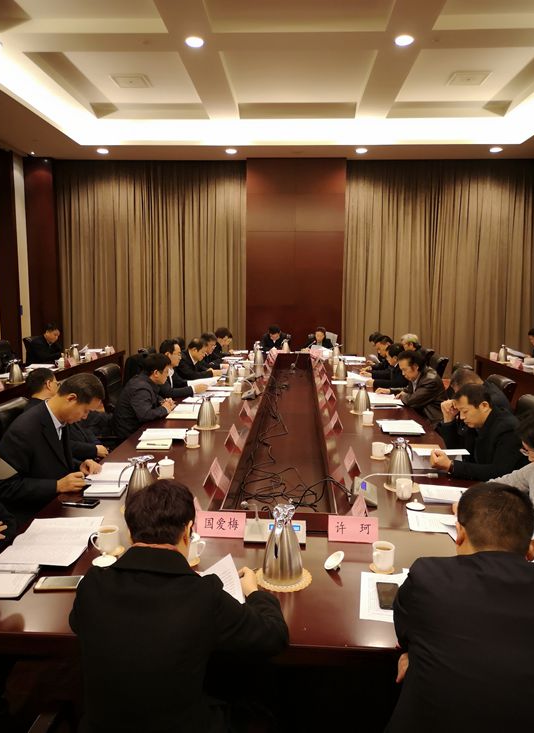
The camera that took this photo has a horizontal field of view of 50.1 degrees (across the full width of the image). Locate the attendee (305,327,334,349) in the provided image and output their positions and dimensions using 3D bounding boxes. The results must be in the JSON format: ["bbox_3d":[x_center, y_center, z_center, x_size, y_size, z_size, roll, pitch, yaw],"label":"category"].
[{"bbox_3d":[0.961,-0.215,10.625,0.530,1.150,0.650,0,7,3],"label":"attendee"}]

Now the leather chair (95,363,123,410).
[{"bbox_3d":[-1.212,0.492,5.061,0.620,1.080,0.620,2,8,8],"label":"leather chair"}]

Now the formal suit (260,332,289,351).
[{"bbox_3d":[0.122,-0.370,10.648,0.550,0.620,0.420,0,7,3],"label":"formal suit"}]

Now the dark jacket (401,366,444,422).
[{"bbox_3d":[1.441,0.308,5.364,0.520,0.580,0.520,0,8,-7],"label":"dark jacket"}]

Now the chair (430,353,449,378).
[{"bbox_3d":[1.602,0.446,5.983,0.660,1.120,0.620,0,7,3],"label":"chair"}]

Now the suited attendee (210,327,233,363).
[{"bbox_3d":[-0.803,-0.070,9.422,0.700,1.170,0.540,1,7,6],"label":"suited attendee"}]

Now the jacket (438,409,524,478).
[{"bbox_3d":[1.305,0.556,3.498,0.520,0.620,0.570,-1,7,-4],"label":"jacket"}]

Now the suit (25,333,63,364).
[{"bbox_3d":[-3.200,-0.201,8.332,0.510,0.600,0.520,2,8,13],"label":"suit"}]

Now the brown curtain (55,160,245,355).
[{"bbox_3d":[-2.393,-1.939,11.787,3.950,4.360,0.200,0,7,3],"label":"brown curtain"}]

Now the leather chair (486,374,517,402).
[{"bbox_3d":[1.619,0.628,4.285,0.620,1.070,0.620,0,7,-2],"label":"leather chair"}]

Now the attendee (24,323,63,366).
[{"bbox_3d":[-3.495,-0.073,9.056,0.700,1.220,0.540,1,7,9],"label":"attendee"}]

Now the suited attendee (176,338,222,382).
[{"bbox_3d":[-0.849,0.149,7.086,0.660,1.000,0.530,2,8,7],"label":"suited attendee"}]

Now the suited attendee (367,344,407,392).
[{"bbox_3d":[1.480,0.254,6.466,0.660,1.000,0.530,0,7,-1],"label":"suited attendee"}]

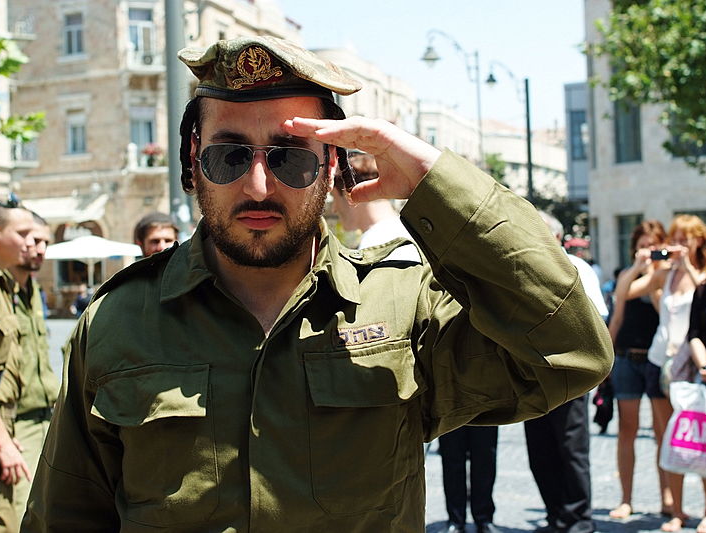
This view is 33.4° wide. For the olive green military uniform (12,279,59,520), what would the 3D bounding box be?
[{"bbox_3d":[-1.256,0.747,4.500,0.300,1.420,0.500,-2,0,26],"label":"olive green military uniform"}]

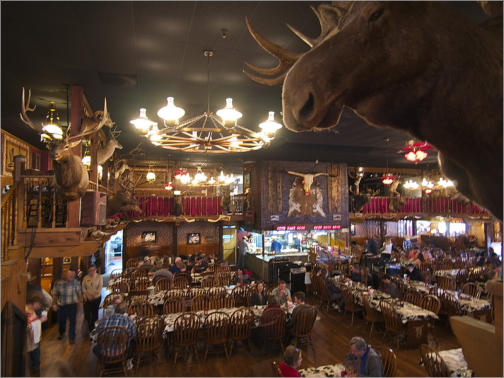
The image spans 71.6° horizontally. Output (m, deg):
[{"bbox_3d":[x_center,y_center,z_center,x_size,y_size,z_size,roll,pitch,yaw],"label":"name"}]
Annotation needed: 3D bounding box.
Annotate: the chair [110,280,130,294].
[{"bbox_3d":[-3.870,3.232,10.187,0.510,1.010,0.560,1,-3,-14],"label":"chair"}]

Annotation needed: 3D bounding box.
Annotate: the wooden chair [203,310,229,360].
[{"bbox_3d":[-0.759,3.026,7.409,0.500,0.980,0.560,1,-3,-11],"label":"wooden chair"}]

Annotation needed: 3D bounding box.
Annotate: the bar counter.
[{"bbox_3d":[1.200,3.472,15.353,2.150,1.020,2.400,1,-3,-16],"label":"bar counter"}]

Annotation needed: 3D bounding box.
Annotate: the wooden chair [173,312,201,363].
[{"bbox_3d":[-1.440,3.151,7.696,0.530,1.020,0.560,1,-2,-14],"label":"wooden chair"}]

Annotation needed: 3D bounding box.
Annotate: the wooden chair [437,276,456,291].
[{"bbox_3d":[5.809,3.195,10.591,0.560,0.980,0.500,2,-4,-38],"label":"wooden chair"}]

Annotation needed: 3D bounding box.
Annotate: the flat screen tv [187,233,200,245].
[{"bbox_3d":[-3.009,2.574,18.055,0.660,0.540,0.120,1,-2,-13],"label":"flat screen tv"}]

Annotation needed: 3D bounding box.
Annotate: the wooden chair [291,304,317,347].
[{"bbox_3d":[1.082,3.045,7.764,0.500,0.980,0.560,2,-4,-30],"label":"wooden chair"}]

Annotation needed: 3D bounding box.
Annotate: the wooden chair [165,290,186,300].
[{"bbox_3d":[-2.055,3.127,9.306,0.500,0.980,0.560,1,-3,-12],"label":"wooden chair"}]

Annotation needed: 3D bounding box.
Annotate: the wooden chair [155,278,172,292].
[{"bbox_3d":[-2.585,3.197,10.221,0.480,1.020,0.520,1,-2,-13],"label":"wooden chair"}]

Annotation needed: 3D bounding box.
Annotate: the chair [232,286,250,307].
[{"bbox_3d":[-0.337,3.145,9.649,0.500,0.980,0.560,1,-3,-12],"label":"chair"}]

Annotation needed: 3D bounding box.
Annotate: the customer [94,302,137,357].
[{"bbox_3d":[-2.520,2.907,6.619,0.660,1.320,0.850,1,-3,-12],"label":"customer"}]

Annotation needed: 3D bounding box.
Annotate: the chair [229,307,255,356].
[{"bbox_3d":[-0.253,3.096,7.795,0.500,1.020,0.540,1,-2,-13],"label":"chair"}]

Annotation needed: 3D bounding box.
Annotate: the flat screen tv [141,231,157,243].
[{"bbox_3d":[-5.197,2.451,17.804,0.740,0.560,0.100,1,-3,-14],"label":"flat screen tv"}]

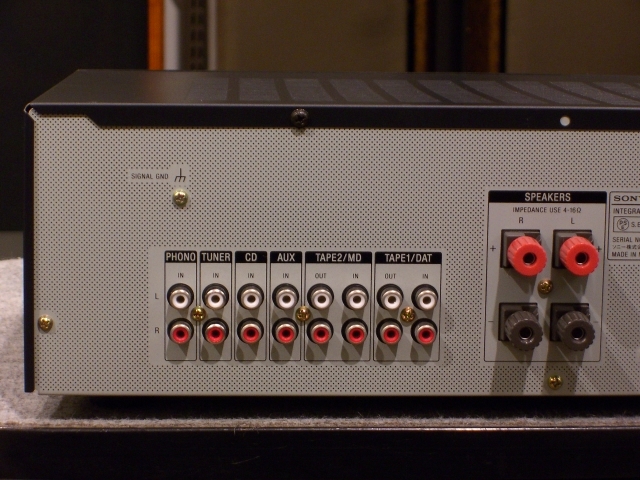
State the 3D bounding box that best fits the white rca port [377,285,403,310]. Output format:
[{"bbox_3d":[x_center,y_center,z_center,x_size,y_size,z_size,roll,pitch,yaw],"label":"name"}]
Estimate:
[{"bbox_3d":[0.029,0.024,0.842,0.011,0.011,0.008,0,10,-3],"label":"white rca port"}]

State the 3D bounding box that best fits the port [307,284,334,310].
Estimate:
[{"bbox_3d":[0.001,0.024,0.841,0.011,0.011,0.008,0,10,-3],"label":"port"}]

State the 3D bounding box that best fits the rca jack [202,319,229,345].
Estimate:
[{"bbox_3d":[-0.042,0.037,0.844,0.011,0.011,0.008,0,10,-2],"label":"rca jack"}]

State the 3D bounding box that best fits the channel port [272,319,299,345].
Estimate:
[{"bbox_3d":[-0.014,0.037,0.843,0.011,0.011,0.008,0,9,-3],"label":"channel port"}]

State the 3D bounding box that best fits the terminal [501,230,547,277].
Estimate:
[{"bbox_3d":[0.081,0.006,0.834,0.016,0.016,0.022,0,10,-3],"label":"terminal"}]

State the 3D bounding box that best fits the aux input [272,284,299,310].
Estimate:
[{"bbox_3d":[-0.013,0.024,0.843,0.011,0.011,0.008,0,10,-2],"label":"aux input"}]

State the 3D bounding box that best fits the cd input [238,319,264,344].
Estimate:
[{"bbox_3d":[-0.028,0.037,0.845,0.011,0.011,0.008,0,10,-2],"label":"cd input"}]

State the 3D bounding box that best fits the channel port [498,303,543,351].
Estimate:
[{"bbox_3d":[0.081,0.035,0.840,0.015,0.015,0.022,0,9,-3],"label":"channel port"}]

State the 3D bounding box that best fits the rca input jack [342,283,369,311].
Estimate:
[{"bbox_3d":[0.014,0.023,0.842,0.011,0.011,0.008,0,9,-3],"label":"rca input jack"}]

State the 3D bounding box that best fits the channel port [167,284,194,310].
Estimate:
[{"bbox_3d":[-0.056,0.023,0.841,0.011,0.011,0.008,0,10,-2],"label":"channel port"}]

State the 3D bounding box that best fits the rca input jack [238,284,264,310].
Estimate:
[{"bbox_3d":[-0.027,0.024,0.839,0.011,0.011,0.008,0,10,-3],"label":"rca input jack"}]

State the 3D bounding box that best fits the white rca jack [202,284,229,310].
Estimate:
[{"bbox_3d":[-0.041,0.023,0.839,0.011,0.011,0.008,0,9,-3],"label":"white rca jack"}]

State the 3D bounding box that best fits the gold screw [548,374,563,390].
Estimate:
[{"bbox_3d":[0.096,0.058,0.855,0.006,0.006,0.002,0,9,-3],"label":"gold screw"}]

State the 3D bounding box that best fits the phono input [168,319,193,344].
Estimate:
[{"bbox_3d":[-0.056,0.038,0.841,0.011,0.011,0.008,0,10,-3],"label":"phono input"}]

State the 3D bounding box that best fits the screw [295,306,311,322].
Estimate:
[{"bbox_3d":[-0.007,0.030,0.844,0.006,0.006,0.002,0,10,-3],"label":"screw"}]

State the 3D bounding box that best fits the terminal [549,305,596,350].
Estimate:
[{"bbox_3d":[0.102,0.035,0.841,0.016,0.016,0.023,0,10,-2],"label":"terminal"}]

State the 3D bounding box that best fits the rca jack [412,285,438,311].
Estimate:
[{"bbox_3d":[0.042,0.023,0.844,0.011,0.011,0.008,0,9,-3],"label":"rca jack"}]

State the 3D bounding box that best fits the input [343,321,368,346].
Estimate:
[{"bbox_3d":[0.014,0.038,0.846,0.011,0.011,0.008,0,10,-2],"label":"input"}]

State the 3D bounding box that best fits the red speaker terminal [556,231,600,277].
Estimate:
[{"bbox_3d":[0.102,0.005,0.837,0.015,0.015,0.022,0,9,-3],"label":"red speaker terminal"}]

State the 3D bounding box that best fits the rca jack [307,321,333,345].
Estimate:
[{"bbox_3d":[0.000,0.037,0.844,0.011,0.011,0.008,0,9,-3],"label":"rca jack"}]

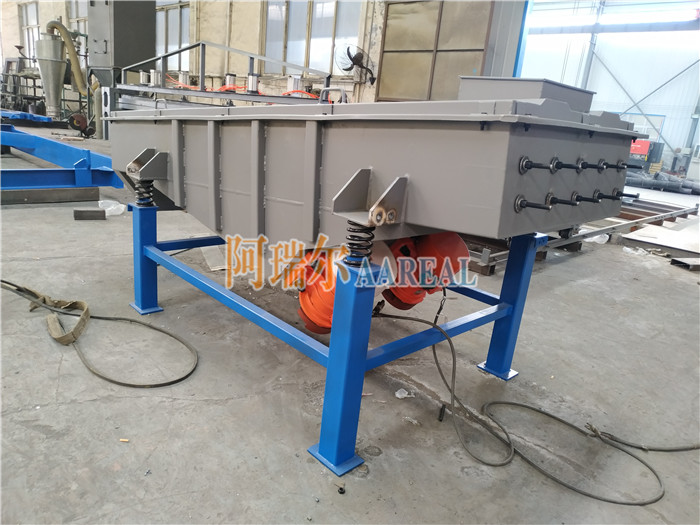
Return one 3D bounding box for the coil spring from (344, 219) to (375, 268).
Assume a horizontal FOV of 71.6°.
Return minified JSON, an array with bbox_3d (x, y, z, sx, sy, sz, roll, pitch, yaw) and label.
[{"bbox_3d":[0.036,-0.066,1.724,0.101,0.156,0.101,6,16,-2],"label":"coil spring"}]

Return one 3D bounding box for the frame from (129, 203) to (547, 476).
[{"bbox_3d":[-0.185,0.071,2.961,1.497,0.828,2.083,-9,22,-44],"label":"frame"}]

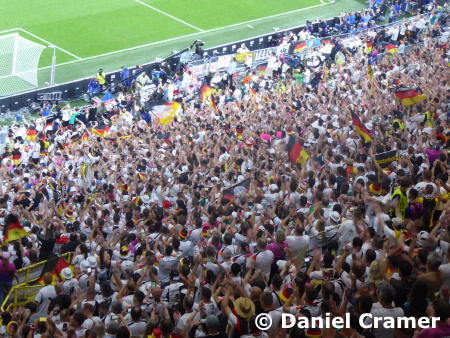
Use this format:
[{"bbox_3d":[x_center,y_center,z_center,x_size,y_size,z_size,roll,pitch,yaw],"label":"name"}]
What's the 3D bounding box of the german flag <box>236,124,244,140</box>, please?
[{"bbox_3d":[0.519,-1.223,50.119,0.270,0.550,0.150,10,24,0],"label":"german flag"}]

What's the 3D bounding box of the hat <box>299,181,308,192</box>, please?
[{"bbox_3d":[2.140,0.477,40.775,0.220,0.160,0.230,-12,32,-40],"label":"hat"}]

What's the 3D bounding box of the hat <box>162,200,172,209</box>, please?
[{"bbox_3d":[-1.557,0.961,40.500,0.200,0.160,0.260,3,25,-17],"label":"hat"}]

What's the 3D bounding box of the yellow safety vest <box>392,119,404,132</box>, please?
[{"bbox_3d":[5.612,-1.375,48.384,0.300,0.600,0.450,27,29,33],"label":"yellow safety vest"}]

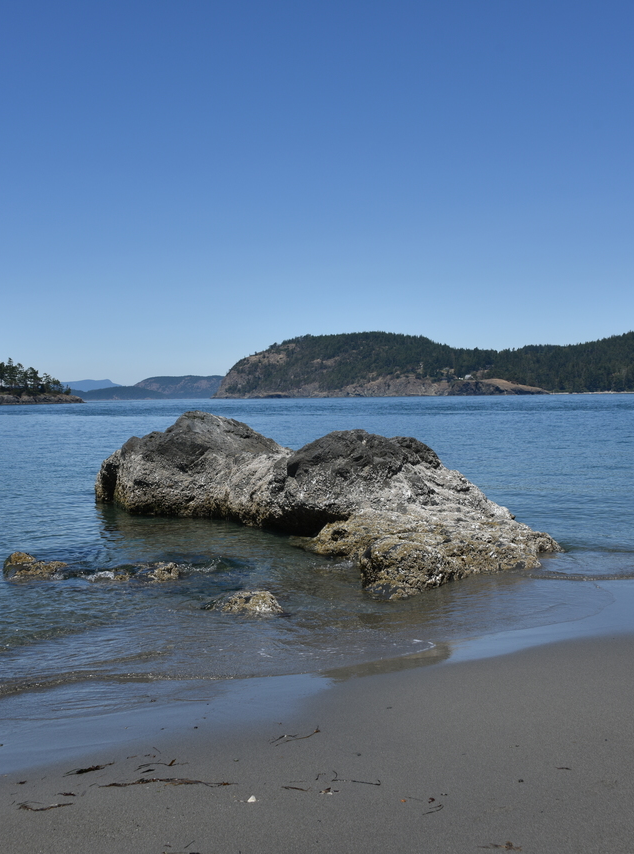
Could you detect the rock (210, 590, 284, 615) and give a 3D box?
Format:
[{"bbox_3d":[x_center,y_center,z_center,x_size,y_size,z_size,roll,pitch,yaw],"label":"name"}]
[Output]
[{"bbox_3d":[-0.566,1.446,8.247,0.600,0.200,0.420,-1,2,0],"label":"rock"}]

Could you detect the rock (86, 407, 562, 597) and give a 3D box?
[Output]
[{"bbox_3d":[-0.410,0.631,13.375,3.400,1.630,9.000,-2,2,-30],"label":"rock"}]

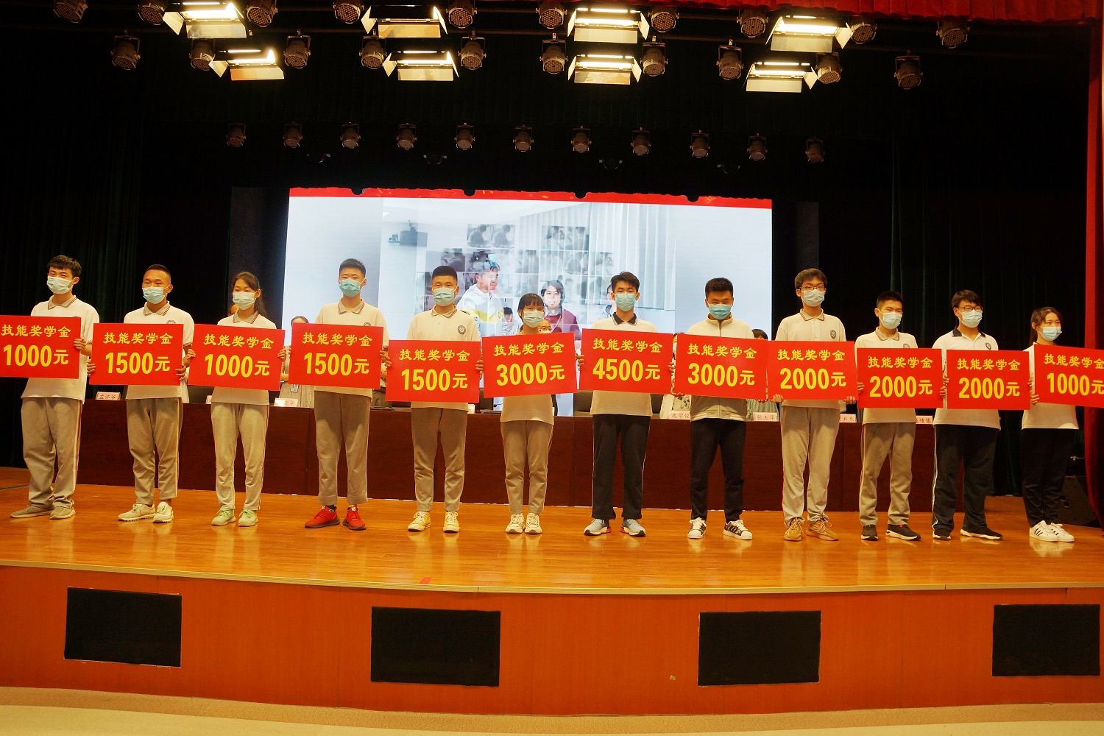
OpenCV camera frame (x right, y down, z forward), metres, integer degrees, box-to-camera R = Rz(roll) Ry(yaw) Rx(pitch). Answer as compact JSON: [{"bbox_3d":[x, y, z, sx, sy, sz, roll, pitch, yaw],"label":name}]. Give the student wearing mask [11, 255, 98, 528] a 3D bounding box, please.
[{"bbox_3d":[-3.340,0.122,4.970,0.540,1.765,0.420,2,-2,-3],"label":"student wearing mask"}]

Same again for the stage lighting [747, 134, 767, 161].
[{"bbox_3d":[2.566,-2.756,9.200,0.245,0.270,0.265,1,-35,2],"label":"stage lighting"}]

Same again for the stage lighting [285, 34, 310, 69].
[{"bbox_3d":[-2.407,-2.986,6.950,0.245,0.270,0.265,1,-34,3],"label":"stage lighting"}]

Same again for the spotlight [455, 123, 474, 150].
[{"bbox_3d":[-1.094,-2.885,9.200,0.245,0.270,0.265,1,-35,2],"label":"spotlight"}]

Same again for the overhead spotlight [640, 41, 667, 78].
[{"bbox_3d":[0.990,-3.017,7.188,0.270,0.300,0.240,2,-1,0],"label":"overhead spotlight"}]

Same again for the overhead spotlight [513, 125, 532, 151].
[{"bbox_3d":[-0.395,-3.089,9.905,0.270,0.300,0.240,2,-1,0],"label":"overhead spotlight"}]

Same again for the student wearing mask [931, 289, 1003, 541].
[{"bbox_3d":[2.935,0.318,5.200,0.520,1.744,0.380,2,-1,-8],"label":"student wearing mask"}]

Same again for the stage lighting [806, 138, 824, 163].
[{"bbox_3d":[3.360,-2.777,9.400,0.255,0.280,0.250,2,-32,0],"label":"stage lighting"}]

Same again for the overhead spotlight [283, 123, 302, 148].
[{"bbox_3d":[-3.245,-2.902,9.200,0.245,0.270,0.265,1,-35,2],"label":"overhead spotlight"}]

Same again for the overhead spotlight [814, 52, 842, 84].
[{"bbox_3d":[2.675,-2.937,7.168,0.270,0.300,0.240,2,-1,0],"label":"overhead spotlight"}]

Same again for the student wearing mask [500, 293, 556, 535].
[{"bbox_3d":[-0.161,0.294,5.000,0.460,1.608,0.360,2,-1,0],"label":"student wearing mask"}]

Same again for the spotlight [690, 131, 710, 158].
[{"bbox_3d":[1.979,-2.988,9.876,0.270,0.300,0.240,2,-1,0],"label":"spotlight"}]

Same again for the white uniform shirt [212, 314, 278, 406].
[{"bbox_3d":[-2.075,-0.064,4.960,0.430,0.640,0.280,2,-2,0],"label":"white uniform shirt"}]

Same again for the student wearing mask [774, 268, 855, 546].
[{"bbox_3d":[1.764,0.238,4.988,0.550,1.830,0.360,1,-2,3],"label":"student wearing mask"}]

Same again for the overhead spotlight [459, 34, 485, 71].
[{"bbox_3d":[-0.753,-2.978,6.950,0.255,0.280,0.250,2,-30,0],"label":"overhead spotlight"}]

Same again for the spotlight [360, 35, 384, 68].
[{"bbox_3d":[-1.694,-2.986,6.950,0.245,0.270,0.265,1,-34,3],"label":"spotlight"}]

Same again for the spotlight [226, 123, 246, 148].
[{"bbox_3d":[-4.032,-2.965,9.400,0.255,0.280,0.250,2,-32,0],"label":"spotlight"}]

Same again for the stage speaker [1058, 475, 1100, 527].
[{"bbox_3d":[4.330,1.080,6.080,0.520,0.400,0.420,3,-2,-30],"label":"stage speaker"}]

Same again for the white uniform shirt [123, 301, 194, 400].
[{"bbox_3d":[-2.699,-0.118,5.050,0.500,0.690,0.310,2,-1,8],"label":"white uniform shirt"}]

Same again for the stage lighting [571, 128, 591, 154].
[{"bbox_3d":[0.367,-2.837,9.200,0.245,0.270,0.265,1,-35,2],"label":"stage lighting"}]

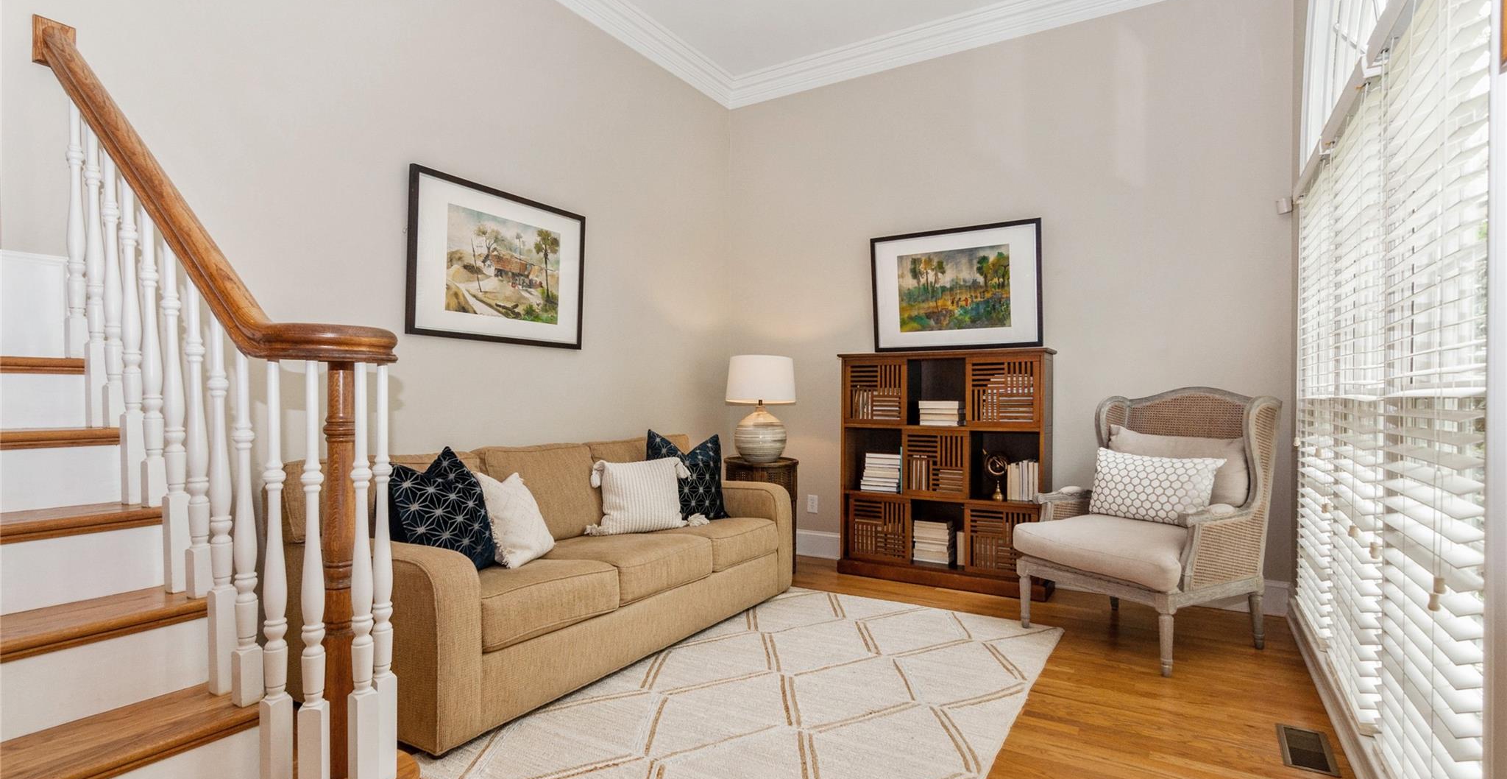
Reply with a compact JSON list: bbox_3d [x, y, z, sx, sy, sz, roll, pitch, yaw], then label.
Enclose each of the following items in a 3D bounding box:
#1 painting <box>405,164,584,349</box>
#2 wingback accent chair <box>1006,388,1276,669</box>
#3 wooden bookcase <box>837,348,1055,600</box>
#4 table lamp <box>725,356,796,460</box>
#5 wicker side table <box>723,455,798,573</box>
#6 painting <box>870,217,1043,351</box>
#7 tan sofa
[{"bbox_3d":[-1.241,-0.612,3.375,0.034,0.755,1.011,5,2,33],"label":"painting"},{"bbox_3d":[1.814,0.582,3.141,0.814,1.164,0.746,0,-1,-29],"label":"wingback accent chair"},{"bbox_3d":[1.154,0.476,4.119,1.226,1.388,0.322,0,-1,30],"label":"wooden bookcase"},{"bbox_3d":[0.052,0.122,4.327,0.449,0.685,0.449,0,0,0],"label":"table lamp"},{"bbox_3d":[0.056,0.818,4.321,0.477,0.699,0.477,0,0,0],"label":"wicker side table"},{"bbox_3d":[1.253,-0.629,4.205,1.034,0.763,0.036,0,3,29],"label":"painting"},{"bbox_3d":[-0.785,0.719,3.209,0.972,0.870,2.191,0,-1,32],"label":"tan sofa"}]

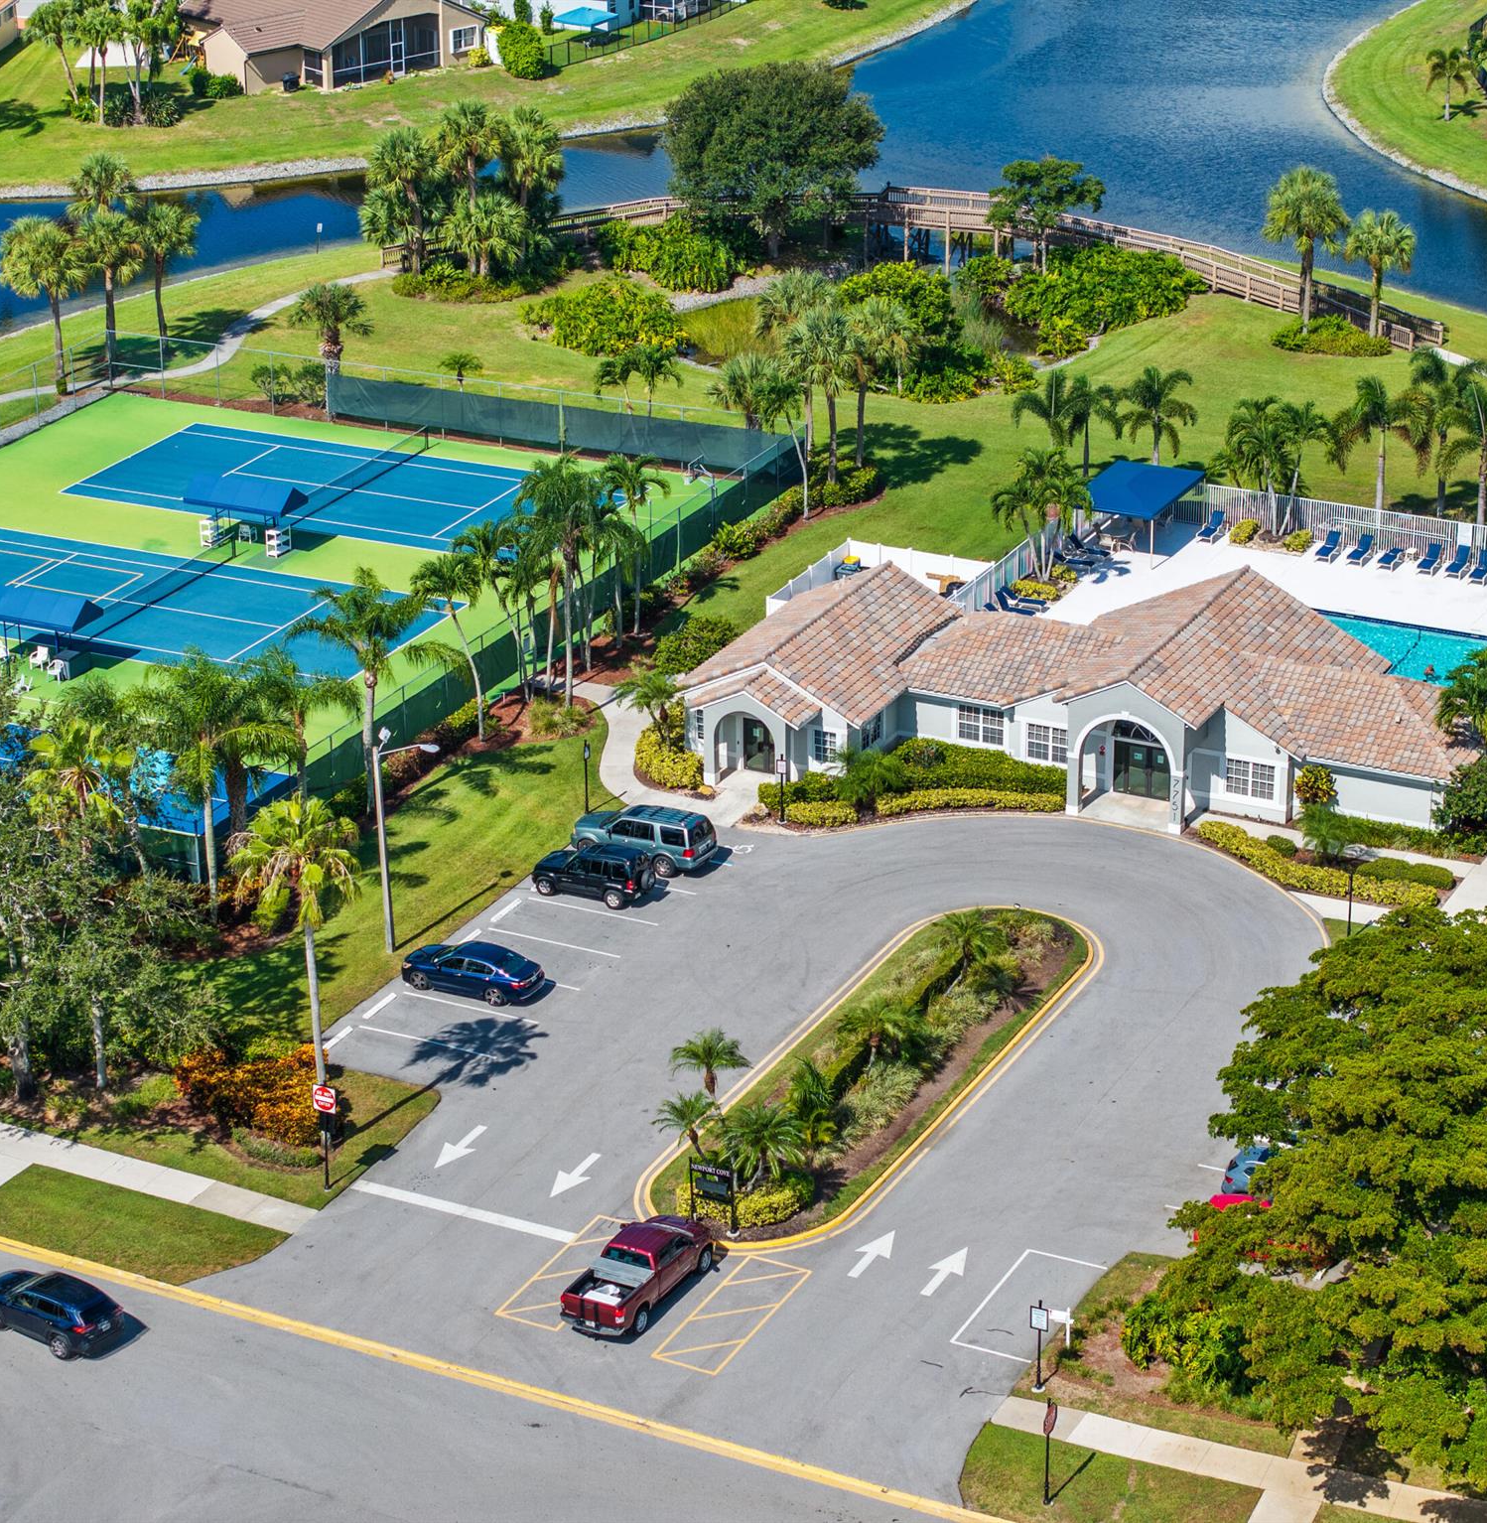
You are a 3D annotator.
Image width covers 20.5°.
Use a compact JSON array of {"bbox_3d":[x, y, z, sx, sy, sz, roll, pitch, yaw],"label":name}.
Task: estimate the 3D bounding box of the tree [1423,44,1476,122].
[{"bbox_3d":[41.610,-39.816,241.700,2.978,4.447,2.978,-1,22,0],"label":"tree"}]

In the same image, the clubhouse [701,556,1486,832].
[{"bbox_3d":[12.917,-2.468,148.772,28.200,5.700,15.500,10,25,24],"label":"clubhouse"}]

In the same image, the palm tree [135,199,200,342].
[{"bbox_3d":[-28.157,-23.789,202.289,3.100,7.540,3.100,-1,22,0],"label":"palm tree"}]

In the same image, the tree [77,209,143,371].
[{"bbox_3d":[-30.578,-22.751,198.974,3.200,7.800,3.200,-4,23,-8],"label":"tree"}]

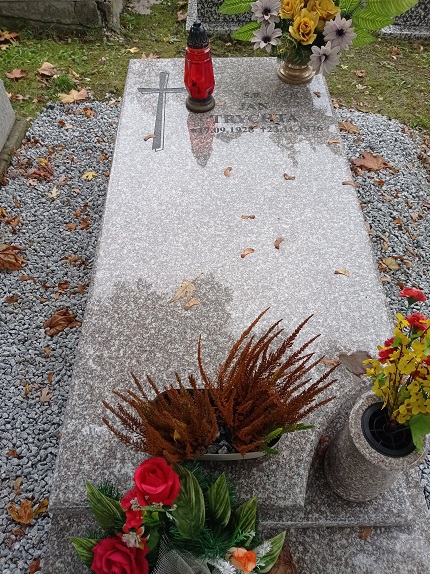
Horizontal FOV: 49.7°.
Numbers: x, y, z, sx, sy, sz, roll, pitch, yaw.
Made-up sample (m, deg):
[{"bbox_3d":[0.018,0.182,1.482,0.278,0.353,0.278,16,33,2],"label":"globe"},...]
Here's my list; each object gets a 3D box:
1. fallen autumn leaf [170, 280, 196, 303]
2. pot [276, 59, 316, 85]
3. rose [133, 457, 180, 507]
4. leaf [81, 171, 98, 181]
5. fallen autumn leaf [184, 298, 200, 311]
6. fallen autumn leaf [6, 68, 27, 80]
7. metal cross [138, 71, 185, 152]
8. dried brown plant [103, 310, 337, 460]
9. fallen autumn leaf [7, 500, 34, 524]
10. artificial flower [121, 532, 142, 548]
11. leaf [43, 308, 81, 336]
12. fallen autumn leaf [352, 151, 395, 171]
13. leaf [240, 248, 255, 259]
[{"bbox_3d":[-0.083,0.018,1.263,0.050,0.010,0.095,20,56,15],"label":"fallen autumn leaf"},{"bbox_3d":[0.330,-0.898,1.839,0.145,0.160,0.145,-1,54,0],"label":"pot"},{"bbox_3d":[-0.112,0.371,0.885,0.086,0.068,0.086,-1,53,0],"label":"rose"},{"bbox_3d":[-0.485,-0.435,1.801,0.051,0.012,0.049,24,56,18],"label":"leaf"},{"bbox_3d":[-0.063,0.045,1.241,0.047,0.008,0.024,-30,59,-20],"label":"fallen autumn leaf"},{"bbox_3d":[-1.091,-1.165,2.551,0.110,0.030,0.090,-1,53,0],"label":"fallen autumn leaf"},{"bbox_3d":[-0.213,-0.691,1.788,0.190,0.012,0.530,-1,54,0],"label":"metal cross"},{"bbox_3d":[0.016,0.222,0.967,0.415,0.240,0.265,-1,52,0],"label":"dried brown plant"},{"bbox_3d":[-0.509,0.590,1.215,0.066,0.032,0.060,-1,53,0],"label":"fallen autumn leaf"},{"bbox_3d":[-0.146,0.448,0.820,0.034,0.022,0.030,-1,53,0],"label":"artificial flower"},{"bbox_3d":[-0.459,0.111,1.384,0.095,0.030,0.080,-37,60,-25],"label":"leaf"},{"bbox_3d":[0.705,-0.558,2.071,0.190,0.035,0.125,9,54,8],"label":"fallen autumn leaf"},{"bbox_3d":[0.097,-0.098,1.367,0.050,0.008,0.017,-33,61,-21],"label":"leaf"}]

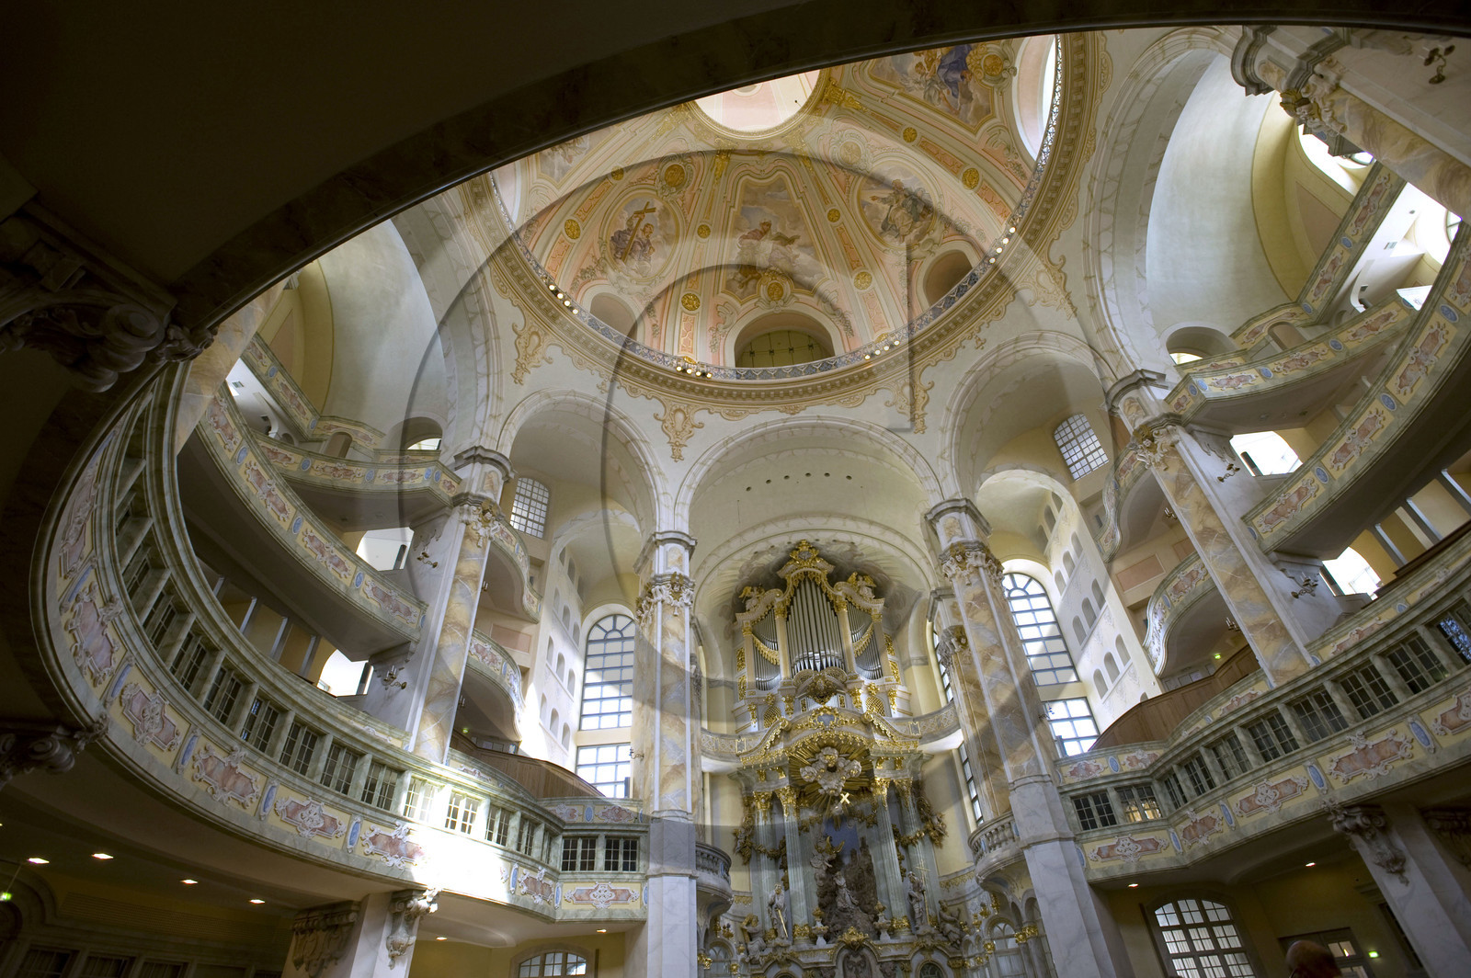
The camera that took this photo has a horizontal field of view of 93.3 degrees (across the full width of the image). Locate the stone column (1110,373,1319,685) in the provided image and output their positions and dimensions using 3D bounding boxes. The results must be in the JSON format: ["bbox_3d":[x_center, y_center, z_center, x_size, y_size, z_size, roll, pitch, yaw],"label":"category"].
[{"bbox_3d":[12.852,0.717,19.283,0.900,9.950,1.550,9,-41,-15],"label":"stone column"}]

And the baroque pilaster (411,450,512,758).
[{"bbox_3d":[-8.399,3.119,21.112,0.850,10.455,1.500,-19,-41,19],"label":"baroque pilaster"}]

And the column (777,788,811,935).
[{"bbox_3d":[2.509,15.590,29.371,0.900,5.857,0.900,-6,-39,4],"label":"column"}]

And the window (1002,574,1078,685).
[{"bbox_3d":[14.551,6.796,34.350,2.900,6.100,0.450,-6,-39,4],"label":"window"}]

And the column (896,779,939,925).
[{"bbox_3d":[7.820,15.361,29.462,0.900,5.857,0.900,-6,-39,4],"label":"column"}]

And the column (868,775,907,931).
[{"bbox_3d":[6.434,15.095,29.030,0.900,5.857,0.900,-6,-39,4],"label":"column"}]

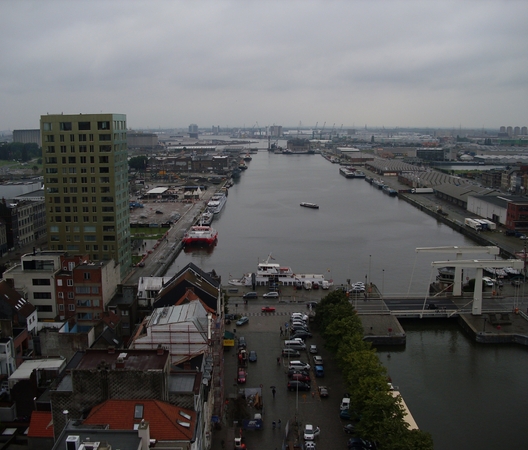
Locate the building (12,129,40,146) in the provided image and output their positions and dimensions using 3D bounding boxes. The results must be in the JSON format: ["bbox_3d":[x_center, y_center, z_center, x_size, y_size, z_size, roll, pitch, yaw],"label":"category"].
[{"bbox_3d":[-469.756,-167.121,1254.259,60.000,44.000,32.000,0,9,0],"label":"building"}]

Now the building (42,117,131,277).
[{"bbox_3d":[-60.900,-9.964,217.444,23.800,55.200,18.200,0,9,0],"label":"building"}]

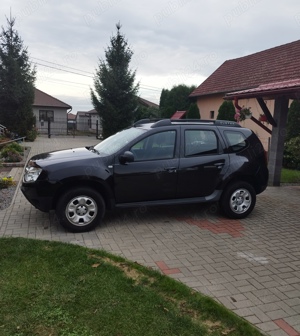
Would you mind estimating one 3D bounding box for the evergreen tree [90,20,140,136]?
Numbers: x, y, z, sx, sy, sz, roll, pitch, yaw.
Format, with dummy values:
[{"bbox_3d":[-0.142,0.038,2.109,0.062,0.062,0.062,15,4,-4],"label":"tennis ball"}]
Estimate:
[{"bbox_3d":[-2.699,-6.476,22.661,3.700,9.307,3.600,2,8,0],"label":"evergreen tree"}]

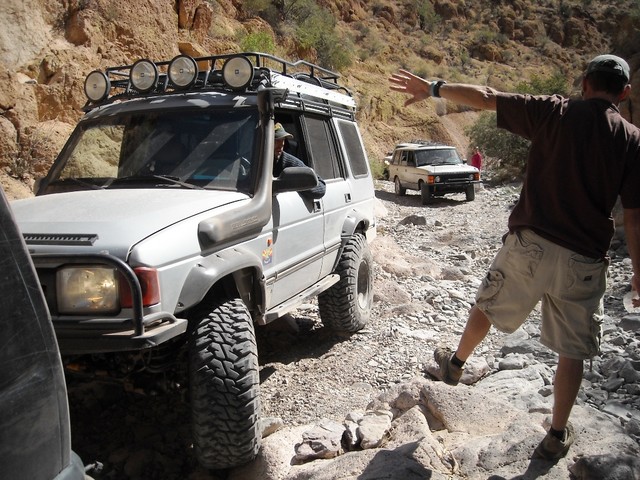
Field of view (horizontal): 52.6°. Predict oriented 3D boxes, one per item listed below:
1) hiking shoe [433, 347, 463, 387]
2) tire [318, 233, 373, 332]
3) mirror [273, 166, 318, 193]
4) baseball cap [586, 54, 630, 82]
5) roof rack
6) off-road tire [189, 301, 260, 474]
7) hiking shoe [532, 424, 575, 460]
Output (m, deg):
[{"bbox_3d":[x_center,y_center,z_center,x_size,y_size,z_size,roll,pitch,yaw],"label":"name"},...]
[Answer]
[{"bbox_3d":[0.659,0.651,3.330,0.110,0.125,0.290,8,18,-12],"label":"hiking shoe"},{"bbox_3d":[0.247,0.375,5.750,0.310,0.860,0.860,0,7,17],"label":"tire"},{"bbox_3d":[-0.144,-0.361,4.011,0.260,0.165,0.130,0,7,17],"label":"mirror"},{"bbox_3d":[1.251,-0.743,2.810,0.180,0.140,0.270,1,7,7],"label":"baseball cap"},{"bbox_3d":[-0.672,-1.213,5.422,1.320,0.340,2.560,0,7,17],"label":"roof rack"},{"bbox_3d":[-0.475,0.726,3.340,0.310,0.860,0.860,-2,7,-5],"label":"off-road tire"},{"bbox_3d":[1.064,0.921,2.930,0.110,0.125,0.290,4,9,36],"label":"hiking shoe"}]

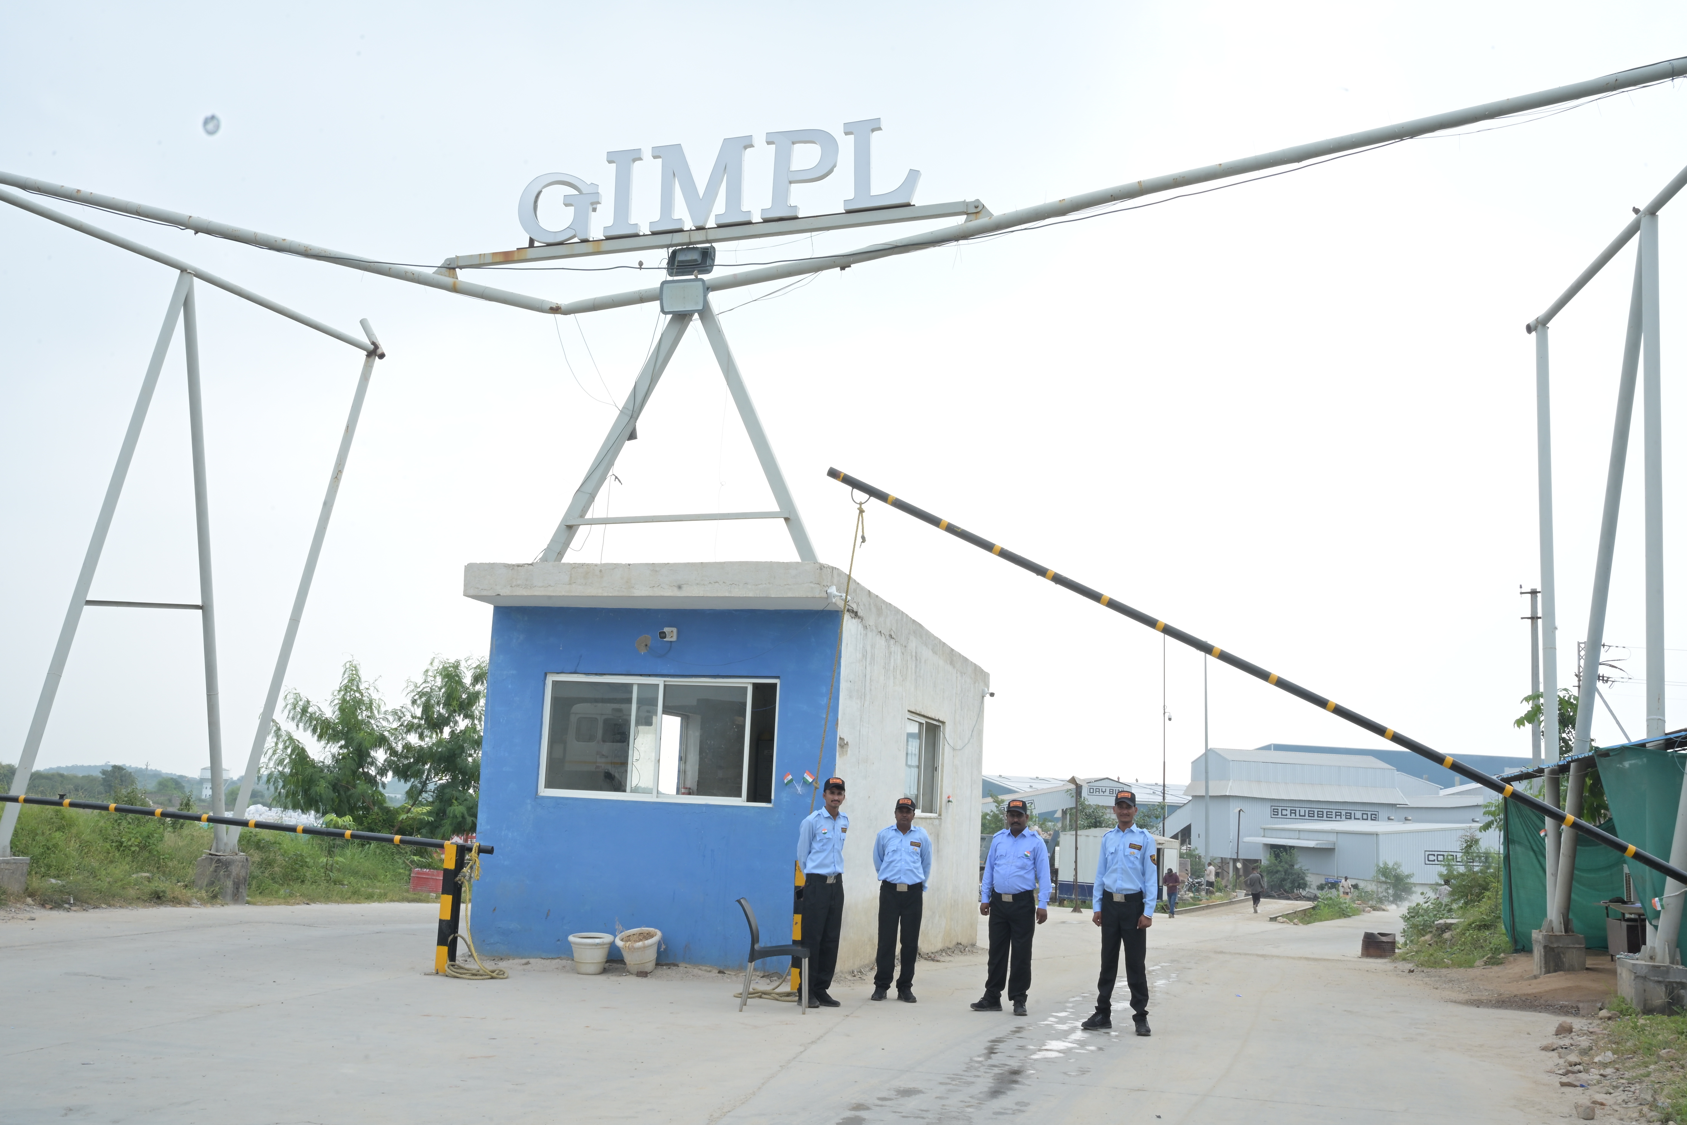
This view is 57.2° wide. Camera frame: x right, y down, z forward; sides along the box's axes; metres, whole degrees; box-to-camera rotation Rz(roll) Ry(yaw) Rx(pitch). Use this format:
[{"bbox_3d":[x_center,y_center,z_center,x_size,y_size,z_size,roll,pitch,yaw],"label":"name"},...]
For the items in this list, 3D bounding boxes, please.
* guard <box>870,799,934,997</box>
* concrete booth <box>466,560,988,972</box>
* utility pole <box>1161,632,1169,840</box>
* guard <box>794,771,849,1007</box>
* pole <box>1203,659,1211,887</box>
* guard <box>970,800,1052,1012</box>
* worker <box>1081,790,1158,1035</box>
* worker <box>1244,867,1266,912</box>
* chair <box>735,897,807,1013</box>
[{"bbox_3d":[0.508,2.807,12.994,0.500,1.652,0.360,3,-10,0],"label":"guard"},{"bbox_3d":[-0.982,2.569,18.204,3.771,3.766,7.764,0,-10,15],"label":"concrete booth"},{"bbox_3d":[13.691,8.522,65.981,0.150,11.403,0.150,3,-10,0],"label":"utility pole"},{"bbox_3d":[-0.146,2.587,12.242,0.440,1.767,0.360,7,-11,-25],"label":"guard"},{"bbox_3d":[14.868,8.292,62.879,0.170,10.223,0.170,3,-10,0],"label":"pole"},{"bbox_3d":[1.349,2.730,12.360,0.580,1.660,0.400,0,-10,16],"label":"guard"},{"bbox_3d":[2.078,2.594,11.597,0.540,1.731,0.380,-1,-10,18],"label":"worker"},{"bbox_3d":[15.220,12.069,57.142,0.620,1.647,0.420,1,-10,11],"label":"worker"},{"bbox_3d":[-0.543,2.947,11.655,0.590,0.820,0.500,2,-10,2],"label":"chair"}]

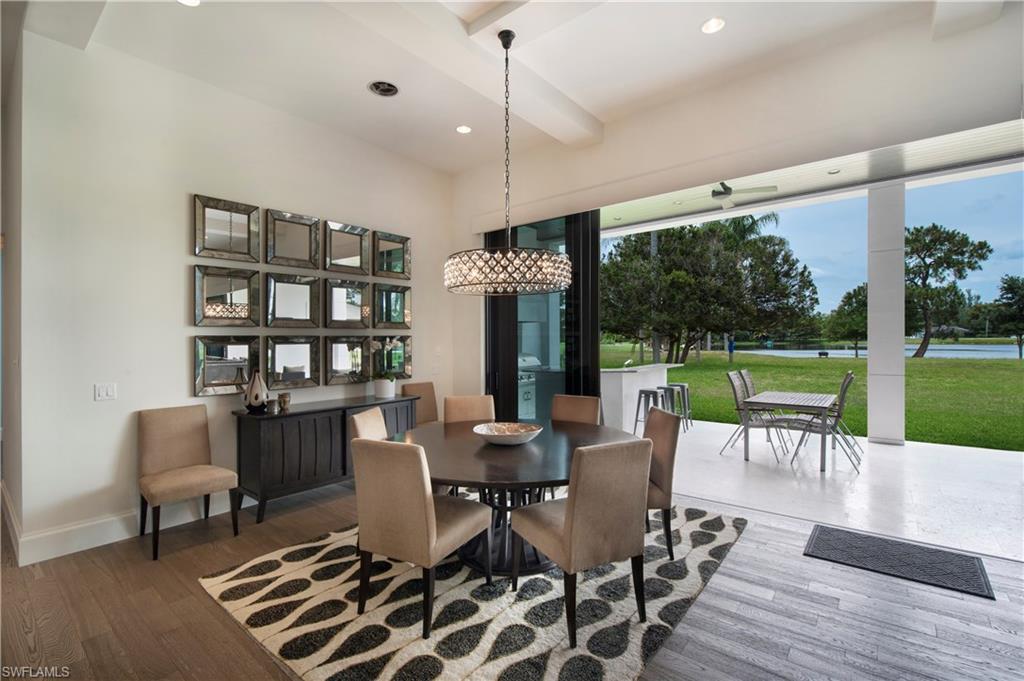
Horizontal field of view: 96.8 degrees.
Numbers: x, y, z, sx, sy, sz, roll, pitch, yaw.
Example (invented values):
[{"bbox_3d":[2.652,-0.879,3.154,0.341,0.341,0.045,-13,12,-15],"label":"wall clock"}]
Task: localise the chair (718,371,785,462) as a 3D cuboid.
[{"bbox_3d":[3.159,0.957,5.910,0.728,1.072,0.557,-1,0,38],"label":"chair"}]

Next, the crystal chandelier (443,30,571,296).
[{"bbox_3d":[-0.030,-1.260,3.214,0.900,1.815,0.900,0,0,0],"label":"crystal chandelier"}]

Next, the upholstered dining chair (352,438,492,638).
[{"bbox_3d":[-0.505,1.014,2.637,0.543,0.973,0.667,0,0,27],"label":"upholstered dining chair"}]

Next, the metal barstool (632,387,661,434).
[{"bbox_3d":[2.139,1.134,6.946,0.408,0.740,0.408,-1,0,38],"label":"metal barstool"}]

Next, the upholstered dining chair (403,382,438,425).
[{"bbox_3d":[-0.943,1.002,5.361,0.610,0.960,0.520,0,0,38],"label":"upholstered dining chair"}]

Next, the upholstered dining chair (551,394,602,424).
[{"bbox_3d":[0.460,1.015,4.148,0.543,0.973,0.667,-1,0,34],"label":"upholstered dining chair"}]

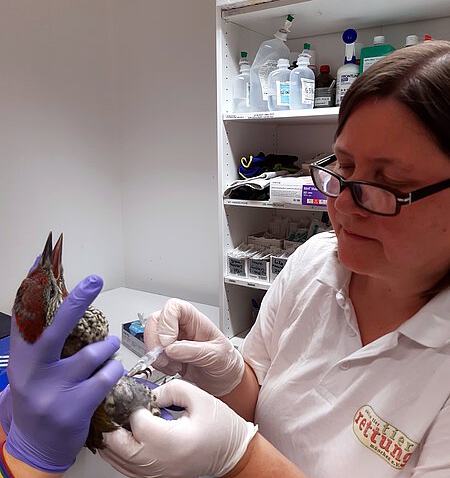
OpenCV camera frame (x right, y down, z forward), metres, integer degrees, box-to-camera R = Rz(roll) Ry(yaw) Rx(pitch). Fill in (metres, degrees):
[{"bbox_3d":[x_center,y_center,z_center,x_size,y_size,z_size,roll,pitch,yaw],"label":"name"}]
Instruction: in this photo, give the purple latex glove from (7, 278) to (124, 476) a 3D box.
[{"bbox_3d":[-0.157,0.131,0.445,0.100,0.175,0.085,14,-7,11],"label":"purple latex glove"}]

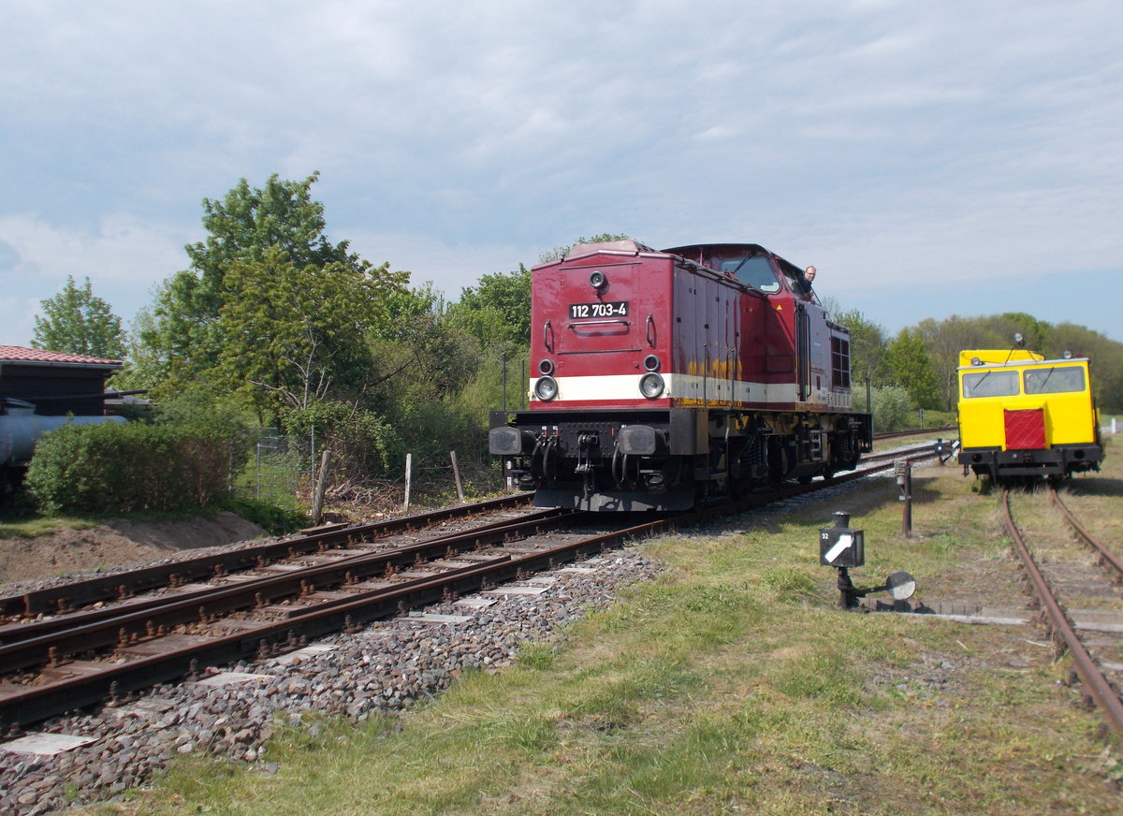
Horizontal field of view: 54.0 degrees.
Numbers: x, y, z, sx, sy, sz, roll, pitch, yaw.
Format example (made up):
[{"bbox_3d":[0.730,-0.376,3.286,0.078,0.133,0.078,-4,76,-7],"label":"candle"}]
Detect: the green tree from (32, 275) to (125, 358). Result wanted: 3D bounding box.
[{"bbox_3d":[-14.871,-1.067,34.000,3.200,6.030,3.200,0,-1,0],"label":"green tree"}]

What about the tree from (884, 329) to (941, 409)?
[{"bbox_3d":[24.784,-1.655,78.000,4.100,7.740,4.100,0,-1,0],"label":"tree"}]

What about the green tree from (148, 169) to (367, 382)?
[{"bbox_3d":[-7.107,-1.828,25.500,5.200,7.310,5.000,0,-1,0],"label":"green tree"}]

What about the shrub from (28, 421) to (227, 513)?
[{"bbox_3d":[-6.475,0.896,16.500,3.000,1.410,1.500,0,-1,-27],"label":"shrub"}]

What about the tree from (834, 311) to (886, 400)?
[{"bbox_3d":[18.798,-2.079,70.000,4.200,8.370,4.200,0,-1,0],"label":"tree"}]

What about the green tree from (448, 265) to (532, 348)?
[{"bbox_3d":[-1.946,-1.246,33.000,3.300,6.100,3.300,0,-1,0],"label":"green tree"}]

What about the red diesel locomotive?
[{"bbox_3d":[3.088,-0.614,19.787,3.000,4.250,14.240,-1,-1,25],"label":"red diesel locomotive"}]

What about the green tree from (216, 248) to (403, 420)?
[{"bbox_3d":[-4.852,-0.705,21.300,3.800,4.790,3.700,0,-1,0],"label":"green tree"}]

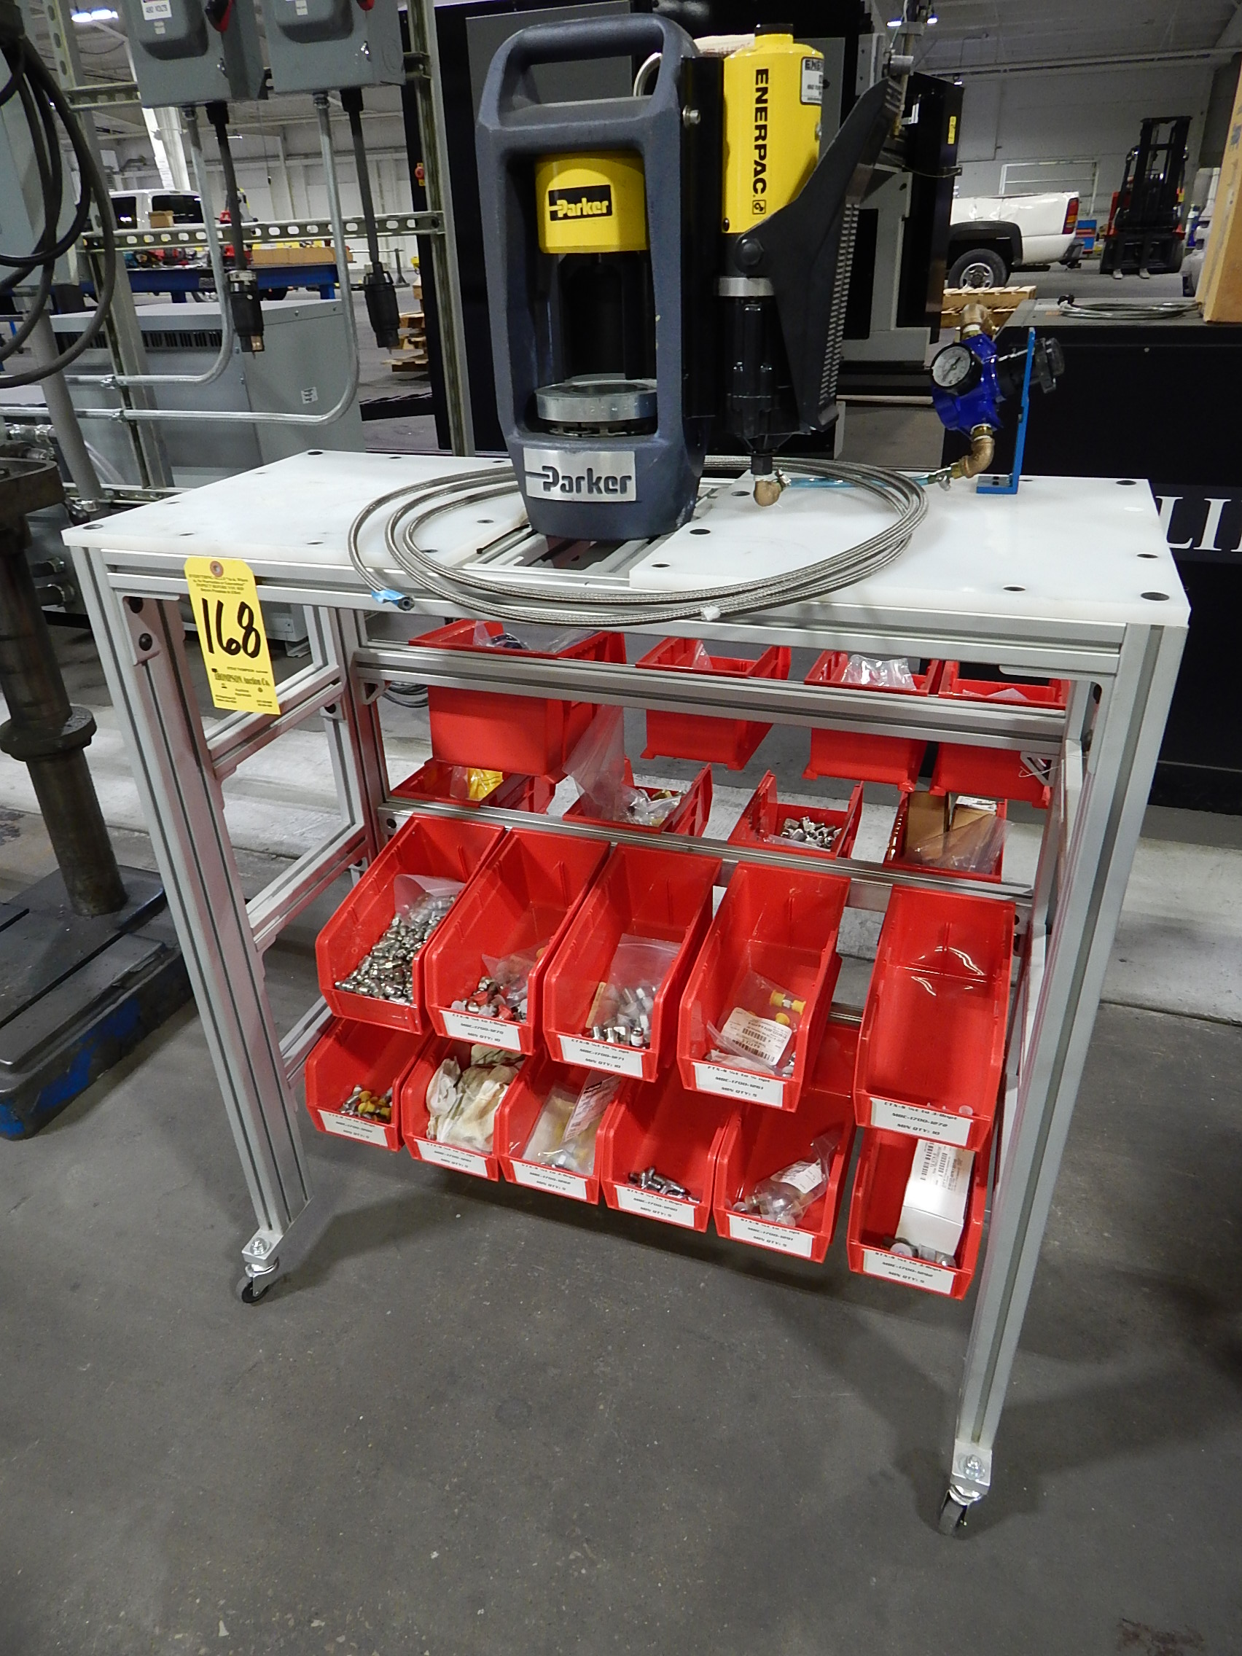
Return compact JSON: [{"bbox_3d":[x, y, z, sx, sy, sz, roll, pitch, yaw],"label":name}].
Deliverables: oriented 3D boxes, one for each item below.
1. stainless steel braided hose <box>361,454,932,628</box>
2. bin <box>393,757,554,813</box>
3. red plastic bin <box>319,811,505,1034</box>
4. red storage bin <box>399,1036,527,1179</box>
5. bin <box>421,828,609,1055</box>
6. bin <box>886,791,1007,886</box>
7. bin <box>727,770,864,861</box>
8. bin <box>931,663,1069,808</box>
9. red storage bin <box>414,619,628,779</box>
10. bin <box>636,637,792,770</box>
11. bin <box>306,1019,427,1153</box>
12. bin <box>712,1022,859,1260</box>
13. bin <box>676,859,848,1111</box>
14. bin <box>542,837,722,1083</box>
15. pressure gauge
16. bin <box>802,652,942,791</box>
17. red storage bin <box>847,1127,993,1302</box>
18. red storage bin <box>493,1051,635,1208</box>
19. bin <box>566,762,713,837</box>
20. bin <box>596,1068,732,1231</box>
[{"bbox_3d":[0.001,-0.269,0.957,0.495,0.045,0.488,8,31,18],"label":"stainless steel braided hose"},{"bbox_3d":[-0.218,-0.043,1.712,0.141,0.127,0.276,8,28,18],"label":"bin"},{"bbox_3d":[-0.263,0.121,1.451,0.140,0.125,0.277,8,39,18],"label":"red plastic bin"},{"bbox_3d":[-0.177,0.333,1.540,0.140,0.125,0.277,8,37,18],"label":"red storage bin"},{"bbox_3d":[-0.120,0.140,1.401,0.140,0.125,0.277,8,38,18],"label":"bin"},{"bbox_3d":[0.445,0.056,1.510,0.140,0.125,0.277,8,27,18],"label":"bin"},{"bbox_3d":[0.254,0.029,1.572,0.140,0.125,0.277,8,27,18],"label":"bin"},{"bbox_3d":[0.475,-0.142,1.372,0.141,0.127,0.276,8,28,18],"label":"bin"},{"bbox_3d":[-0.132,-0.210,1.577,0.210,0.176,0.274,8,28,18],"label":"red storage bin"},{"bbox_3d":[0.133,-0.193,1.503,0.140,0.125,0.277,8,27,18],"label":"bin"},{"bbox_3d":[-0.312,0.311,1.579,0.140,0.125,0.277,8,35,18],"label":"bin"},{"bbox_3d":[0.224,0.388,1.411,0.141,0.127,0.276,8,37,18],"label":"bin"},{"bbox_3d":[0.175,0.182,1.311,0.141,0.127,0.276,8,37,18],"label":"bin"},{"bbox_3d":[0.023,0.161,1.356,0.140,0.125,0.277,8,38,18],"label":"bin"},{"bbox_3d":[0.304,-0.414,0.994,0.028,0.045,0.045,14,-7,-42],"label":"pressure gauge"},{"bbox_3d":[0.331,-0.163,1.419,0.141,0.127,0.276,8,28,18],"label":"bin"},{"bbox_3d":[0.376,0.410,1.362,0.141,0.127,0.276,8,37,18],"label":"red storage bin"},{"bbox_3d":[-0.047,0.348,1.498,0.141,0.127,0.276,8,37,18],"label":"red storage bin"},{"bbox_3d":[0.035,-0.002,1.642,0.140,0.125,0.277,8,27,18],"label":"bin"},{"bbox_3d":[0.087,0.370,1.454,0.140,0.125,0.277,8,36,18],"label":"bin"}]

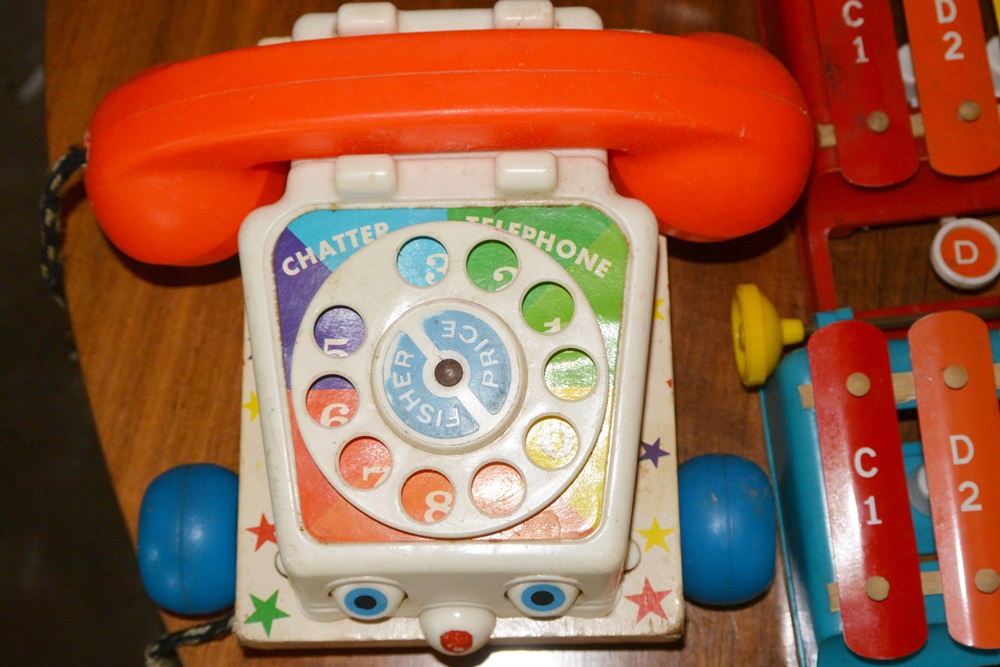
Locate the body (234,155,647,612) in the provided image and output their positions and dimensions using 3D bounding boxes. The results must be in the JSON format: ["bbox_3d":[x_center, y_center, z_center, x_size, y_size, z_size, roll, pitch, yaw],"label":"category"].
[{"bbox_3d":[-0.011,-0.005,0.359,0.097,0.056,0.142,-1,75,1],"label":"body"}]

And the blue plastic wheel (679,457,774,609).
[{"bbox_3d":[0.058,0.050,0.379,0.025,0.038,0.038,-1,75,1],"label":"blue plastic wheel"}]

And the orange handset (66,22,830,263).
[{"bbox_3d":[-0.013,-0.052,0.359,0.174,0.056,0.053,-2,75,1],"label":"orange handset"}]

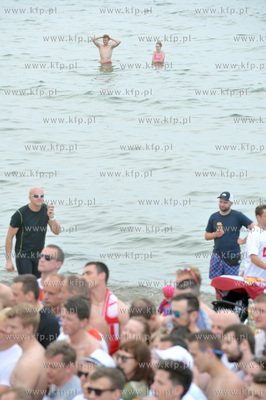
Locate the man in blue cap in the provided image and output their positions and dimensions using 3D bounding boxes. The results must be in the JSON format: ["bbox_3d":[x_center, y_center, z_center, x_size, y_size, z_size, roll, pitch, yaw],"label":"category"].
[{"bbox_3d":[1.232,0.790,28.347,0.620,1.820,0.400,3,10,20],"label":"man in blue cap"}]

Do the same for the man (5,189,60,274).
[{"bbox_3d":[-1.261,0.736,28.146,0.660,1.810,0.420,-5,11,-28],"label":"man"}]

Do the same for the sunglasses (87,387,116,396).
[{"bbox_3d":[-0.157,1.083,12.487,0.140,0.048,0.142,-1,4,-37],"label":"sunglasses"}]

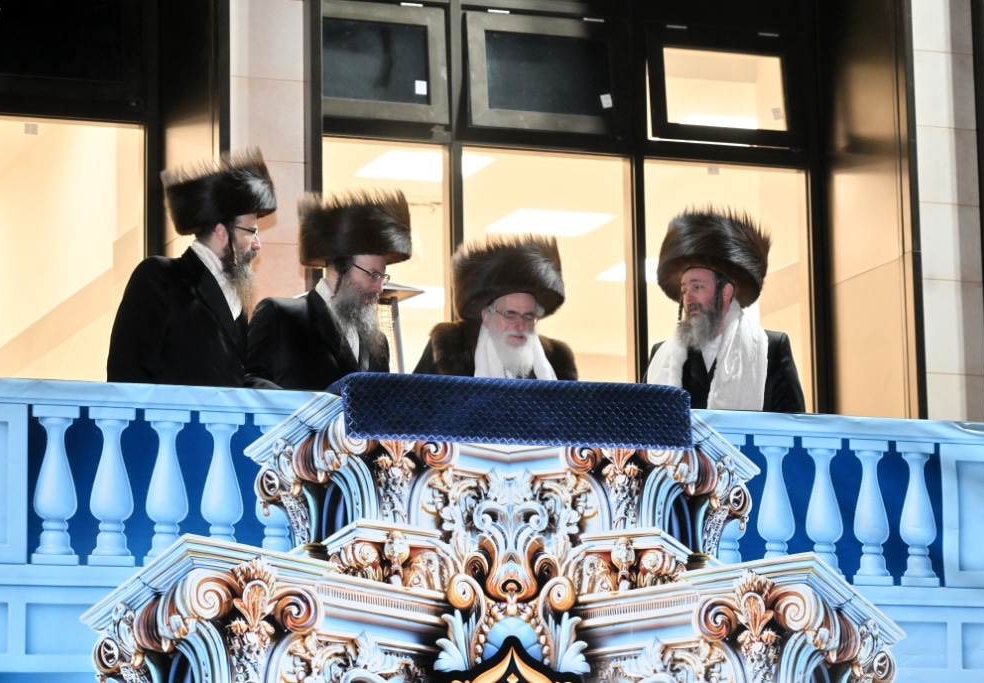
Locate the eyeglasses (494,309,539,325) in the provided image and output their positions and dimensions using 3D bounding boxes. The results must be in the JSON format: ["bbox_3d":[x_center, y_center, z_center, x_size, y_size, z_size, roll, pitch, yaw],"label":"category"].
[{"bbox_3d":[0.071,-0.086,11.350,0.142,0.050,0.135,10,-1,-22],"label":"eyeglasses"}]

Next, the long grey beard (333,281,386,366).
[{"bbox_3d":[-0.429,-0.061,11.050,0.130,0.250,0.160,5,-6,31],"label":"long grey beard"}]

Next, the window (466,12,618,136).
[{"bbox_3d":[0.226,-1.073,13.751,0.672,0.468,0.060,3,-18,-21],"label":"window"}]

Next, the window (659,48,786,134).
[{"bbox_3d":[0.957,-1.036,14.026,0.555,0.334,0.050,3,-18,-21],"label":"window"}]

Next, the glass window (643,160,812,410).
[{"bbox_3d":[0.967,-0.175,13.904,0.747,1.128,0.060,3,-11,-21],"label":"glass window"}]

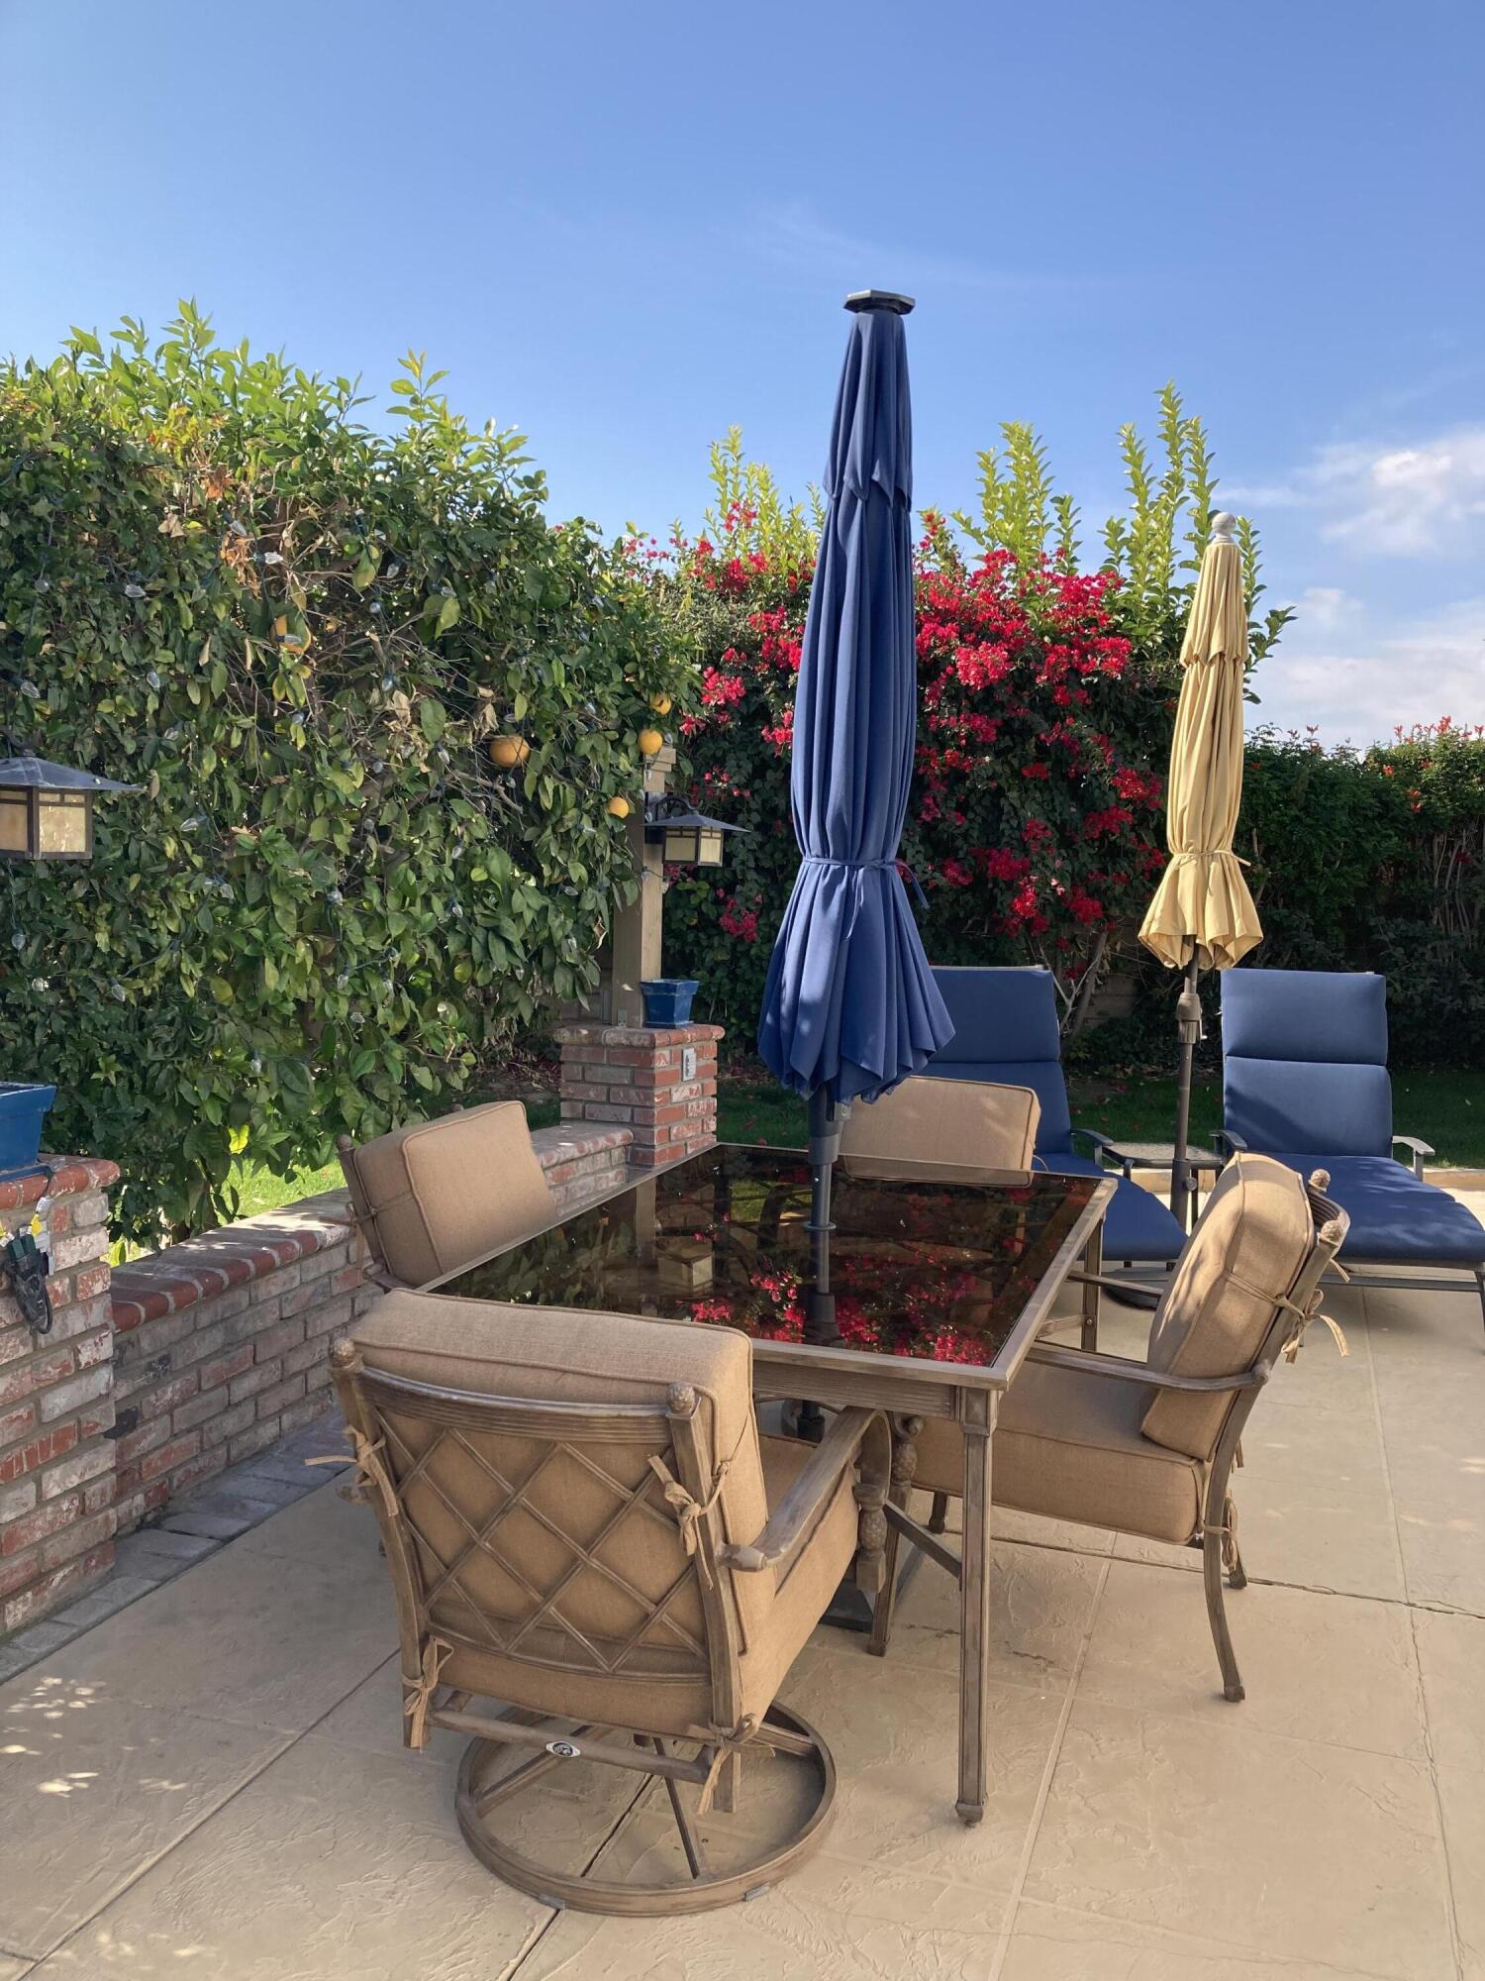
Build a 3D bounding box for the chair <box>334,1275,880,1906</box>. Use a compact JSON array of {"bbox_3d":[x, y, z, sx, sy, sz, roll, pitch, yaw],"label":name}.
[{"bbox_3d":[-0.165,0.848,2.356,0.654,0.876,0.876,3,5,19],"label":"chair"}]

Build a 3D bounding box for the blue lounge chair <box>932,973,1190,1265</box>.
[{"bbox_3d":[0.964,0.511,5.498,0.685,1.057,1.712,0,5,-7],"label":"blue lounge chair"}]

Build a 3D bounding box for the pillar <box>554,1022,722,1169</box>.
[{"bbox_3d":[-0.407,0.551,6.139,0.463,0.831,0.463,4,5,29],"label":"pillar"}]

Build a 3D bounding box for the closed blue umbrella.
[{"bbox_3d":[0.225,-0.074,3.234,0.403,2.578,0.393,3,5,0],"label":"closed blue umbrella"}]

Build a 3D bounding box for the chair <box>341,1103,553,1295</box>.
[{"bbox_3d":[-0.429,0.732,3.574,0.856,0.896,0.654,3,5,21],"label":"chair"}]

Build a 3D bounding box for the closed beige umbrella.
[{"bbox_3d":[1.555,-0.271,5.453,0.423,2.642,0.423,2,5,0],"label":"closed beige umbrella"}]

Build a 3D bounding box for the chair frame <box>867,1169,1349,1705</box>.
[{"bbox_3d":[0.727,0.803,3.115,0.846,0.866,0.654,2,5,18],"label":"chair frame"}]

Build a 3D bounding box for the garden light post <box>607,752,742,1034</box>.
[{"bbox_3d":[-0.248,-0.383,6.010,0.473,1.057,0.282,4,5,29],"label":"garden light post"}]

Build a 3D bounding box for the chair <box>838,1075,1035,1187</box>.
[{"bbox_3d":[0.483,0.676,4.406,0.654,0.896,0.866,3,5,22],"label":"chair"}]

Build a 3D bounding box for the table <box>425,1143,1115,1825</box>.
[{"bbox_3d":[0.157,0.849,3.311,1.032,0.725,1.596,2,5,19],"label":"table"}]

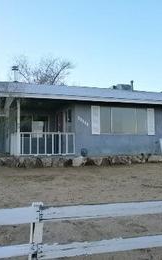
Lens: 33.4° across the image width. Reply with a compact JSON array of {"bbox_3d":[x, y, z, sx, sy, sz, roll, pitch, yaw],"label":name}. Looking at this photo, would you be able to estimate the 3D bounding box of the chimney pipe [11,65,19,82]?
[{"bbox_3d":[-3.562,-3.016,14.600,0.370,0.960,0.370,1,-3,-19],"label":"chimney pipe"}]

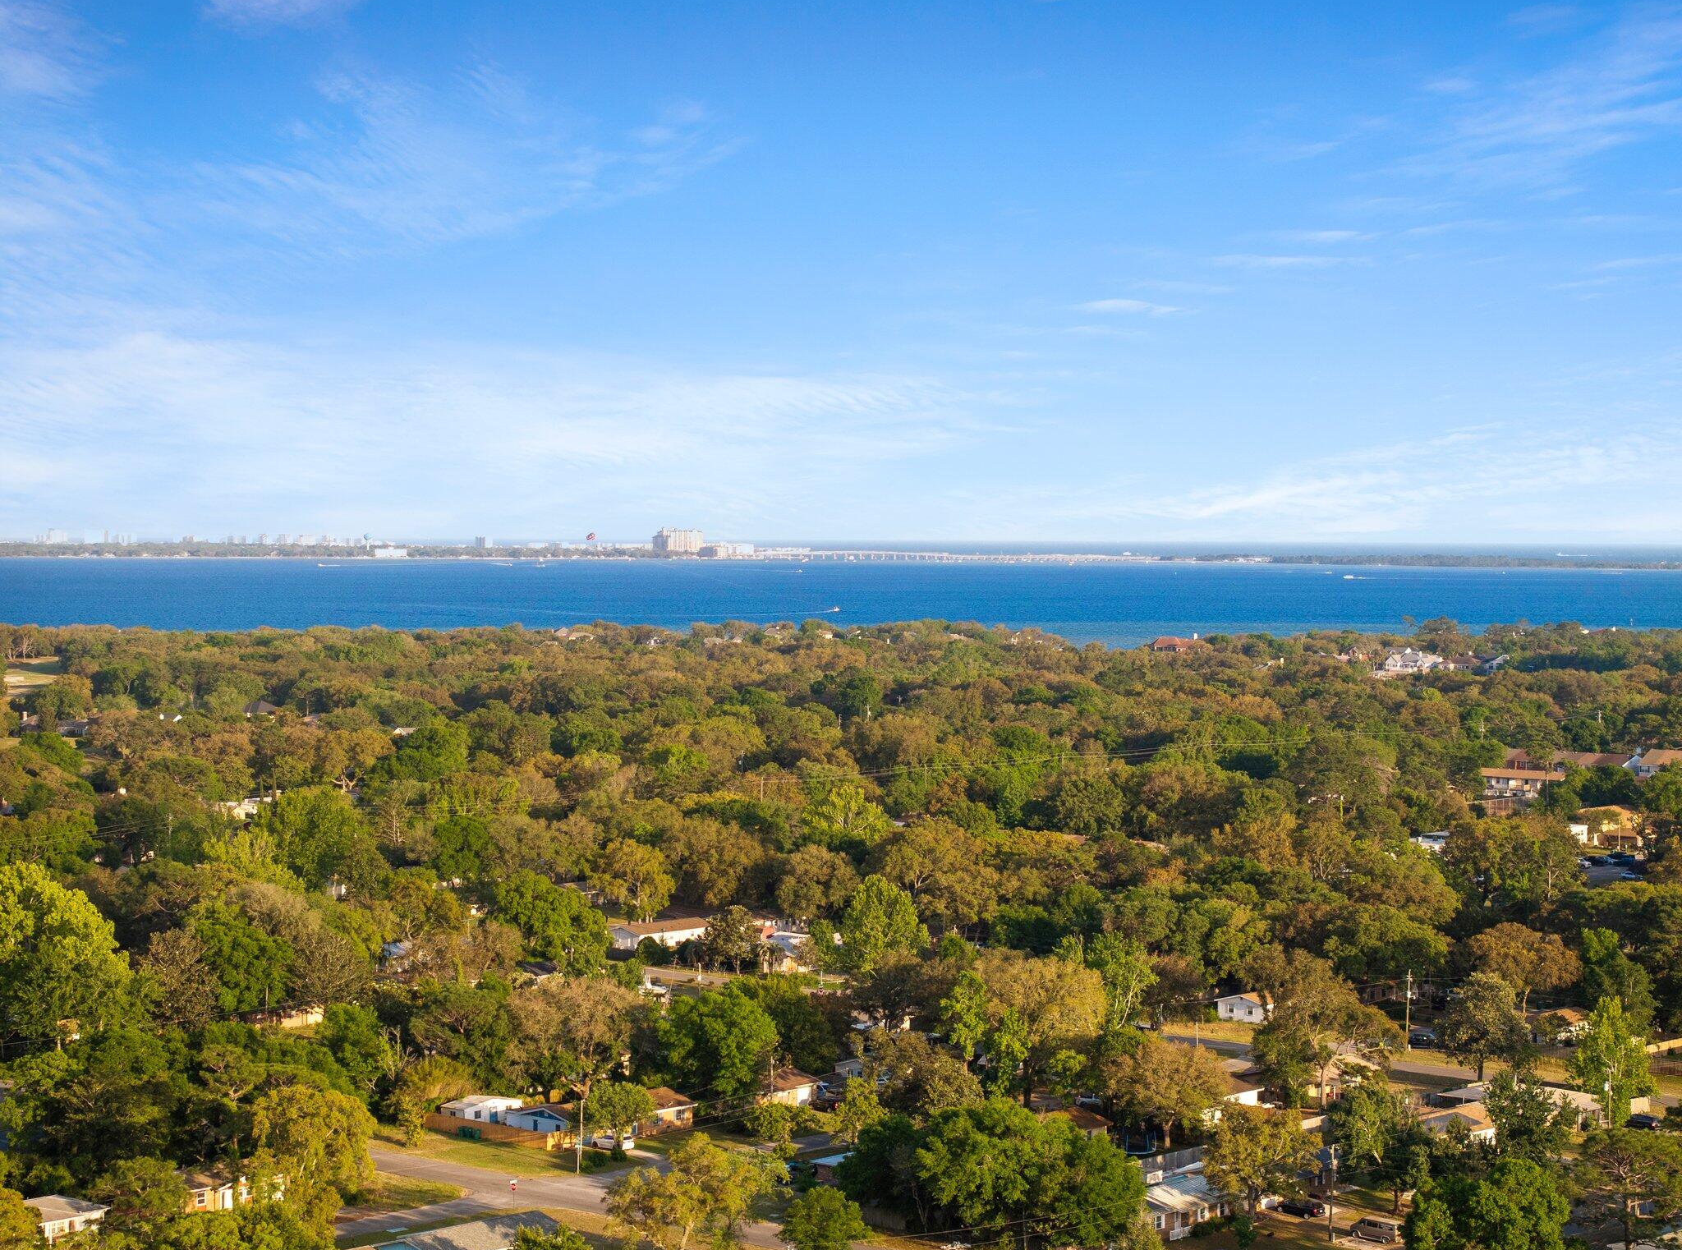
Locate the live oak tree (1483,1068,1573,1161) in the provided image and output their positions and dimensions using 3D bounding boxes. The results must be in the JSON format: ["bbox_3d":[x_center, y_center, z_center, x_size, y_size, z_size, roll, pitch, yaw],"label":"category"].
[{"bbox_3d":[70.720,50.680,351.250,9.050,9.680,9.050,0,2,0],"label":"live oak tree"}]

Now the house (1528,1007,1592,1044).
[{"bbox_3d":[88.540,51.130,435.220,14.000,4.000,8.800,-1,2,-44],"label":"house"}]

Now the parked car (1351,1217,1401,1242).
[{"bbox_3d":[49.510,55.550,312.930,1.980,2.030,5.150,-1,2,-39],"label":"parked car"}]

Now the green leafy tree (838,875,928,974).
[{"bbox_3d":[6.099,43.537,490.029,13.000,15.200,12.500,0,2,0],"label":"green leafy tree"}]

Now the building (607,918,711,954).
[{"bbox_3d":[-28.020,47.980,529.680,16.500,4.000,8.800,-1,2,-44],"label":"building"}]

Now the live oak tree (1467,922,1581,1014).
[{"bbox_3d":[91.500,46.130,454.900,15.240,12.870,15.240,0,2,0],"label":"live oak tree"}]

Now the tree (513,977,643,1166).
[{"bbox_3d":[-29.050,46.490,374.890,14.570,16.000,14.570,0,2,0],"label":"tree"}]

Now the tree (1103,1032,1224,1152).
[{"bbox_3d":[34.091,49.033,357.299,13.200,12.000,13.000,0,2,0],"label":"tree"}]

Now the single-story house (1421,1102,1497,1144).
[{"bbox_3d":[62.096,53.032,358.295,8.200,4.200,13.000,2,2,40],"label":"single-story house"}]

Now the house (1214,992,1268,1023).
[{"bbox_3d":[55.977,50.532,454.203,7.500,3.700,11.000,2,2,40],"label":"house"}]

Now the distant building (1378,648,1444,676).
[{"bbox_3d":[259.550,15.820,1554.550,28.000,10.500,16.000,0,2,9],"label":"distant building"}]

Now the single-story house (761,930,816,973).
[{"bbox_3d":[-7.469,48.547,503.470,11.000,4.300,8.500,2,2,40],"label":"single-story house"}]

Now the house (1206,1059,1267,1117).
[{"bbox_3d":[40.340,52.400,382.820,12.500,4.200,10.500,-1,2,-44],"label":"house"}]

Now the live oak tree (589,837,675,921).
[{"bbox_3d":[-33.926,41.840,554.027,13.800,14.600,13.000,0,2,0],"label":"live oak tree"}]

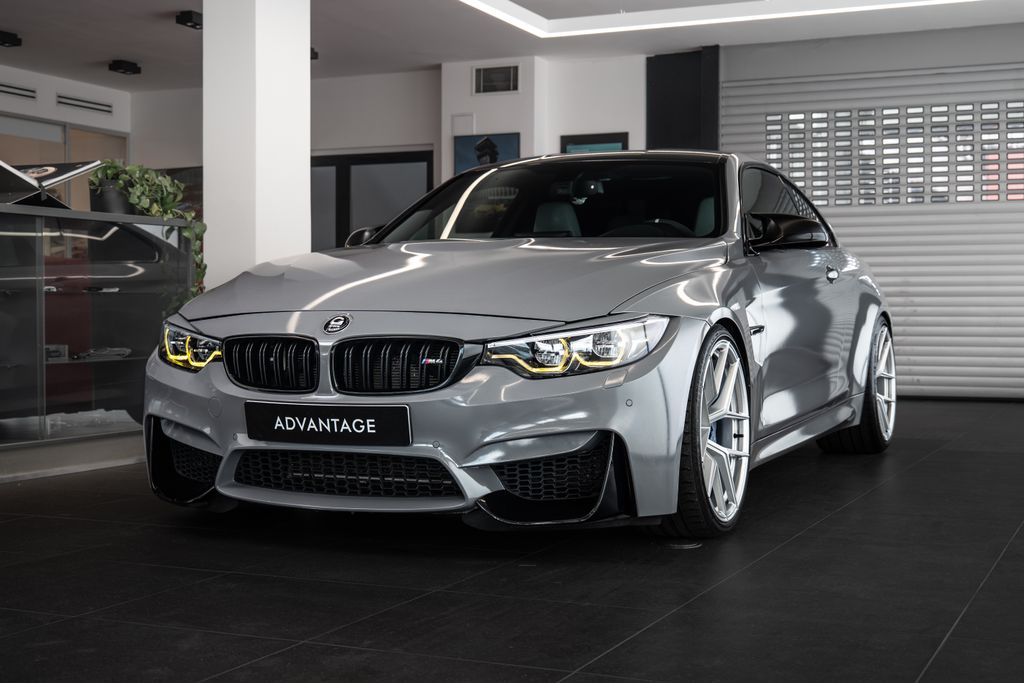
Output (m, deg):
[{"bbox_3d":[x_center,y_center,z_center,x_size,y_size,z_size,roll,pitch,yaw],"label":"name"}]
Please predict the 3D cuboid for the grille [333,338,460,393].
[{"bbox_3d":[-0.302,0.060,3.647,0.335,0.140,0.100,1,2,16],"label":"grille"}]

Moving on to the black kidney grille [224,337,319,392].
[{"bbox_3d":[-0.681,0.064,3.863,0.340,0.165,0.080,1,1,31],"label":"black kidney grille"}]

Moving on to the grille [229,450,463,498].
[{"bbox_3d":[-0.474,0.364,3.830,0.735,0.115,0.080,0,1,24],"label":"grille"}]

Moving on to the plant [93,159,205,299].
[{"bbox_3d":[-1.716,-0.535,6.486,0.340,0.650,0.550,0,1,25],"label":"plant"}]

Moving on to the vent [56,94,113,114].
[{"bbox_3d":[-3.958,-2.191,12.640,0.040,0.105,0.720,1,2,26],"label":"vent"}]

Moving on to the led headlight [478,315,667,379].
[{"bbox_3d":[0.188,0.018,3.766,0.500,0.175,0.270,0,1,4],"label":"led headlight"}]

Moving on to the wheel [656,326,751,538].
[{"bbox_3d":[0.520,0.258,4.097,0.270,0.660,0.665,1,2,24],"label":"wheel"}]

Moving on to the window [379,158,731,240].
[{"bbox_3d":[0.191,-0.508,5.174,1.380,0.140,0.840,1,29,24],"label":"window"}]

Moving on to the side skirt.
[{"bbox_3d":[1.184,0.340,5.431,0.110,0.150,2.100,0,1,24],"label":"side skirt"}]

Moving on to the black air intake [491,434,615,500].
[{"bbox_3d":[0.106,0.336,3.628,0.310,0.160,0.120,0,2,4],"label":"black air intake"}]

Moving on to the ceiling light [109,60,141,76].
[{"bbox_3d":[-3.283,-2.328,11.590,0.130,0.085,0.260,1,2,26],"label":"ceiling light"}]

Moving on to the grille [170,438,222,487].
[{"bbox_3d":[-0.972,0.358,4.183,0.275,0.150,0.090,1,1,39],"label":"grille"}]

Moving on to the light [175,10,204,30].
[{"bbox_3d":[-2.227,-2.266,9.607,0.135,0.100,0.240,0,1,24],"label":"light"}]

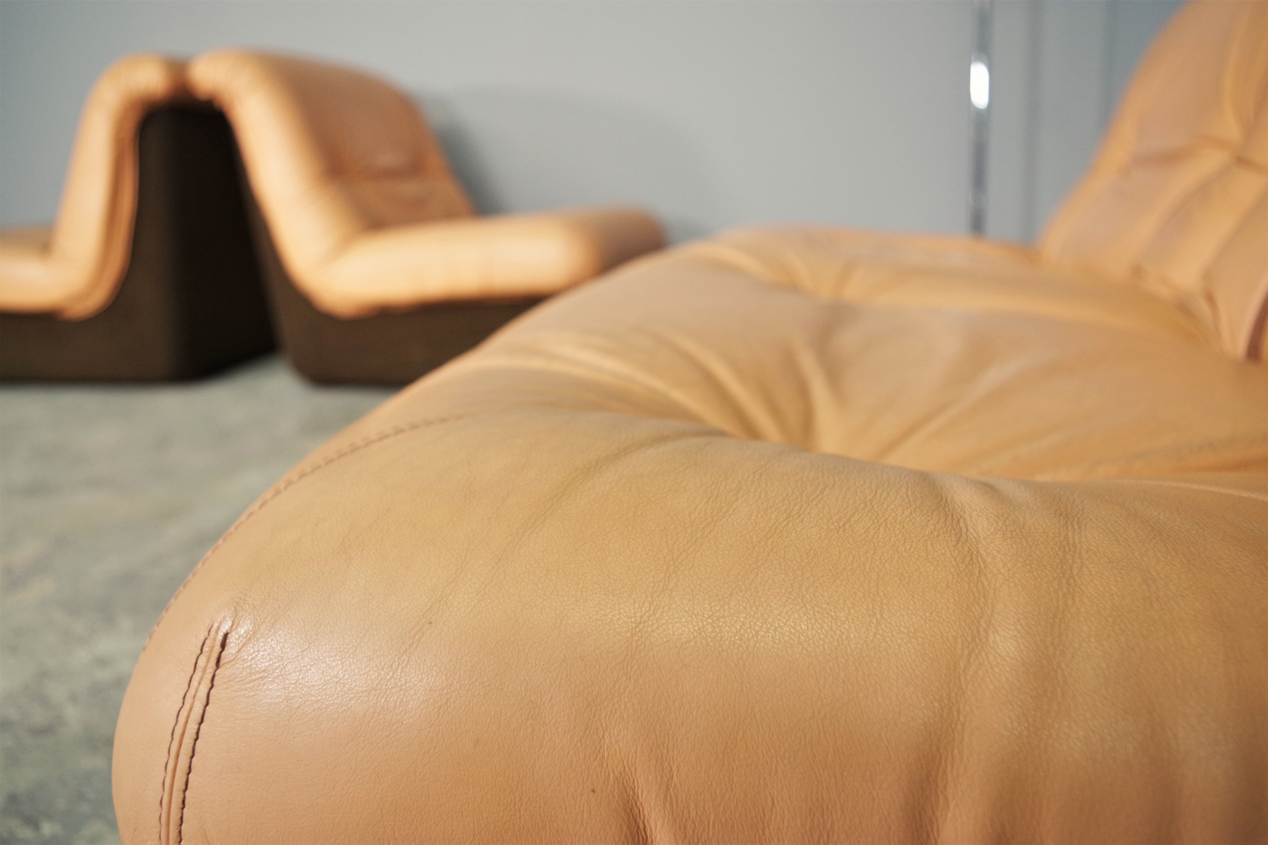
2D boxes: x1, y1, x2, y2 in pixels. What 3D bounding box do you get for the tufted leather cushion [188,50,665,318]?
[{"bbox_3d":[-0.407,-0.567,2.259,0.900,0.560,0.720,2,15,13],"label":"tufted leather cushion"}]

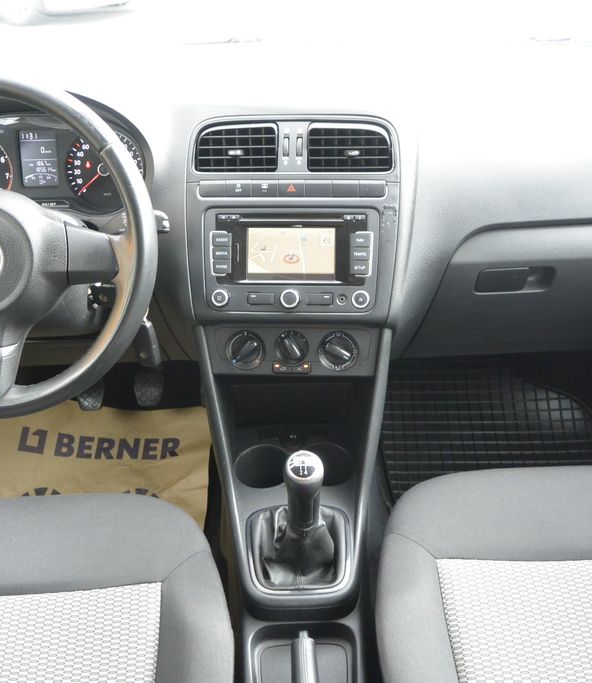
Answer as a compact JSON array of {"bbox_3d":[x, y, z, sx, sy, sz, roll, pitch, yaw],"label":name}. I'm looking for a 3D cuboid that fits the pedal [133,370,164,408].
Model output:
[{"bbox_3d":[-0.270,0.088,1.405,0.056,0.066,0.030,-1,-6,0],"label":"pedal"}]

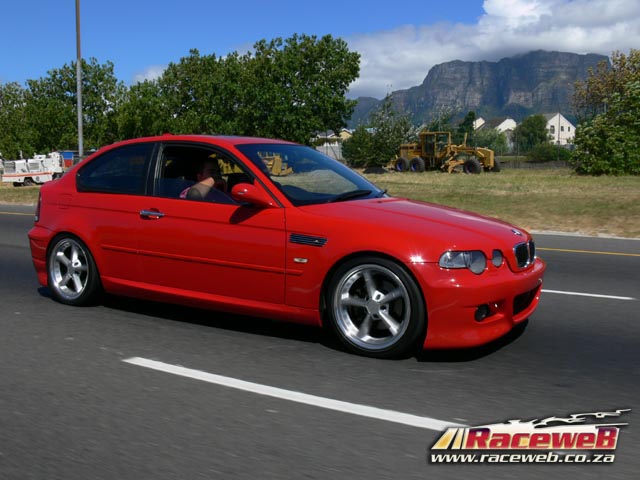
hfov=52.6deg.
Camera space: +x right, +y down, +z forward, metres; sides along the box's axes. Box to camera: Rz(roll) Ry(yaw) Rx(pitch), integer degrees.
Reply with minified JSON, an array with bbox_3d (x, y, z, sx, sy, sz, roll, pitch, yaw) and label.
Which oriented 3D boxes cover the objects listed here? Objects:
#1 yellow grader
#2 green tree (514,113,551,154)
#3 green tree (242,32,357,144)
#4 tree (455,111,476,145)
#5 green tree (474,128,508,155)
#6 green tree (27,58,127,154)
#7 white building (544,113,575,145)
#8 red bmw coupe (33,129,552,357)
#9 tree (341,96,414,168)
[{"bbox_3d":[9.659,-6.684,50.000,2.500,3.400,8.500,-7,9,-44],"label":"yellow grader"},{"bbox_3d":[35.953,-17.764,110.000,6.400,7.000,6.400,0,7,0],"label":"green tree"},{"bbox_3d":[-1.584,-10.547,50.000,9.200,10.700,9.200,0,7,0],"label":"green tree"},{"bbox_3d":[24.733,-18.274,110.000,3.600,7.200,3.600,0,7,0],"label":"tree"},{"bbox_3d":[22.527,-12.807,85.000,4.300,3.800,4.300,0,7,0],"label":"green tree"},{"bbox_3d":[-22.763,-11.544,60.000,9.200,10.600,9.200,0,7,0],"label":"green tree"},{"bbox_3d":[57.013,-26.980,158.000,8.300,8.400,9.500,-1,7,-6],"label":"white building"},{"bbox_3d":[-0.418,-0.140,5.147,4.280,1.380,1.790,4,8,32],"label":"red bmw coupe"},{"bbox_3d":[5.065,-9.557,57.000,6.000,6.400,6.000,0,7,0],"label":"tree"}]

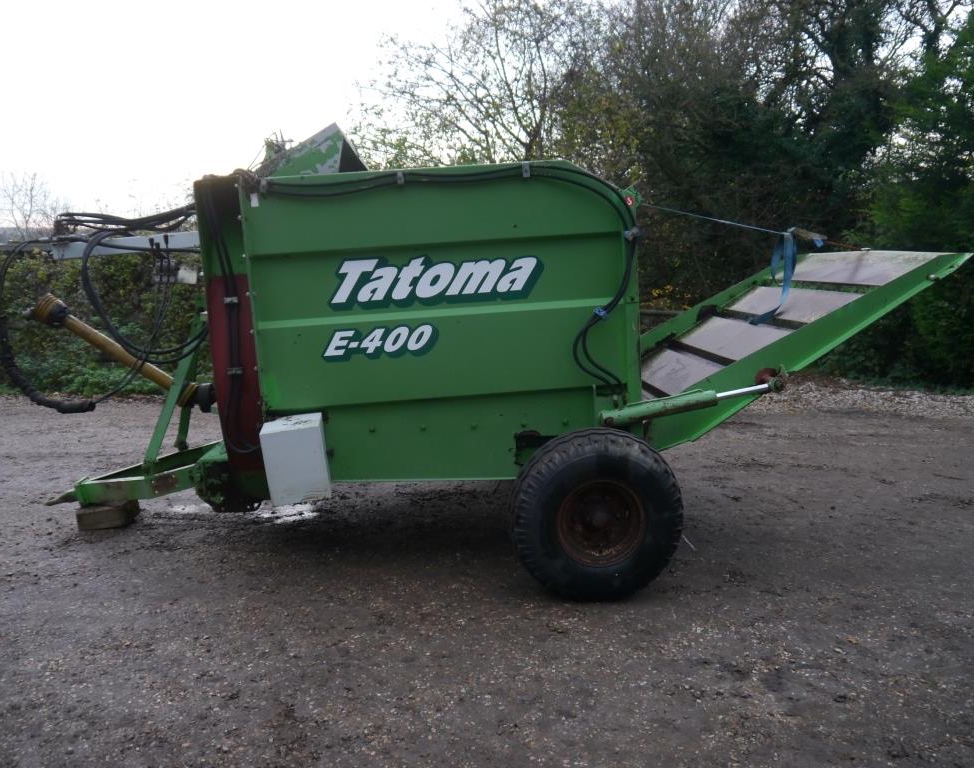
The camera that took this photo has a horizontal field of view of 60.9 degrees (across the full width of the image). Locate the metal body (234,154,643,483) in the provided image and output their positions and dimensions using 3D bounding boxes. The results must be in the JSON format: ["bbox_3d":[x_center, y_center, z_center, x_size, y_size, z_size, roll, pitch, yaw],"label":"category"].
[{"bbox_3d":[-0.243,-0.402,4.820,1.872,1.499,1.705,-4,9,-3],"label":"metal body"}]

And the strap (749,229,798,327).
[{"bbox_3d":[1.712,-0.642,4.950,0.287,0.574,0.150,-1,9,-4],"label":"strap"}]

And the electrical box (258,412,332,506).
[{"bbox_3d":[-0.874,0.354,3.882,0.264,0.335,0.284,-7,9,-3],"label":"electrical box"}]

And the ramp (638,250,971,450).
[{"bbox_3d":[1.532,-0.282,4.980,1.955,0.284,1.686,-28,9,1],"label":"ramp"}]

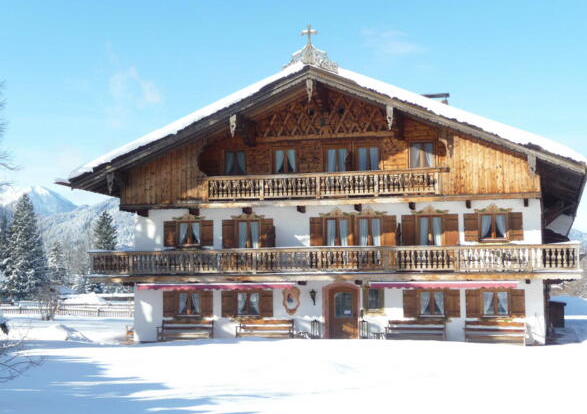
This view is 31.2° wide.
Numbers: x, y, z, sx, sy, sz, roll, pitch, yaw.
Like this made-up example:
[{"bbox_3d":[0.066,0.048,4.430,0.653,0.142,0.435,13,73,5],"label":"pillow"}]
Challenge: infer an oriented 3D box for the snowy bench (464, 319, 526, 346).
[{"bbox_3d":[7.050,4.423,36.704,2.044,0.892,0.600,-2,-5,16],"label":"snowy bench"}]

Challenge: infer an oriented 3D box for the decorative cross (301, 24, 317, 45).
[{"bbox_3d":[0.563,-6.124,37.313,0.600,0.760,0.100,-2,-6,16],"label":"decorative cross"}]

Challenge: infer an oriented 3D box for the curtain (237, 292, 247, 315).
[{"bbox_3d":[-1.946,3.660,39.868,0.376,0.869,0.070,-2,-5,16],"label":"curtain"}]

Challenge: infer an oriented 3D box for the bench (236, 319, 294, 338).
[{"bbox_3d":[-1.023,4.529,38.028,2.034,0.850,0.580,-2,-5,15],"label":"bench"}]

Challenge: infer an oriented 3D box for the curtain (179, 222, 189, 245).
[{"bbox_3d":[-4.265,1.039,40.749,0.365,0.854,0.070,-2,-5,16],"label":"curtain"}]

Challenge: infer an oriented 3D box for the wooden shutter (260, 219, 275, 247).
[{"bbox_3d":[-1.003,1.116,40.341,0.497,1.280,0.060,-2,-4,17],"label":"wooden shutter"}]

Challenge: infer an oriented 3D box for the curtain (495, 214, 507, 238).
[{"bbox_3d":[7.219,0.661,36.614,0.394,0.802,0.100,-2,-5,15],"label":"curtain"}]

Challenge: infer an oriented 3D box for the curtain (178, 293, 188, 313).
[{"bbox_3d":[-4.224,3.742,40.450,0.392,0.824,0.080,-2,-6,16],"label":"curtain"}]

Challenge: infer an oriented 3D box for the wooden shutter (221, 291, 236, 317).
[{"bbox_3d":[-2.490,3.769,40.635,0.576,1.001,0.060,-2,-4,17],"label":"wooden shutter"}]

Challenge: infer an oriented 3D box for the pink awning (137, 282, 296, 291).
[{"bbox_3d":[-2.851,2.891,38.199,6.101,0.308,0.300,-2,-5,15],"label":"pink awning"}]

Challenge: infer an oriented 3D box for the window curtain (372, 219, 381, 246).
[{"bbox_3d":[3.041,1.249,38.655,0.322,1.623,0.070,-2,-5,16],"label":"window curtain"}]

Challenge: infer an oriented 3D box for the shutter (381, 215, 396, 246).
[{"bbox_3d":[3.490,1.296,38.367,0.503,1.972,0.050,-2,-5,16],"label":"shutter"}]

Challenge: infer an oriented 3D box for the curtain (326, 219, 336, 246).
[{"bbox_3d":[1.407,1.271,39.118,0.345,1.628,0.070,-2,-5,16],"label":"curtain"}]

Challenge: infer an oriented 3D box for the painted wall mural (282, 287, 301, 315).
[{"bbox_3d":[-0.082,3.505,39.174,0.674,1.043,0.120,-2,-5,16],"label":"painted wall mural"}]

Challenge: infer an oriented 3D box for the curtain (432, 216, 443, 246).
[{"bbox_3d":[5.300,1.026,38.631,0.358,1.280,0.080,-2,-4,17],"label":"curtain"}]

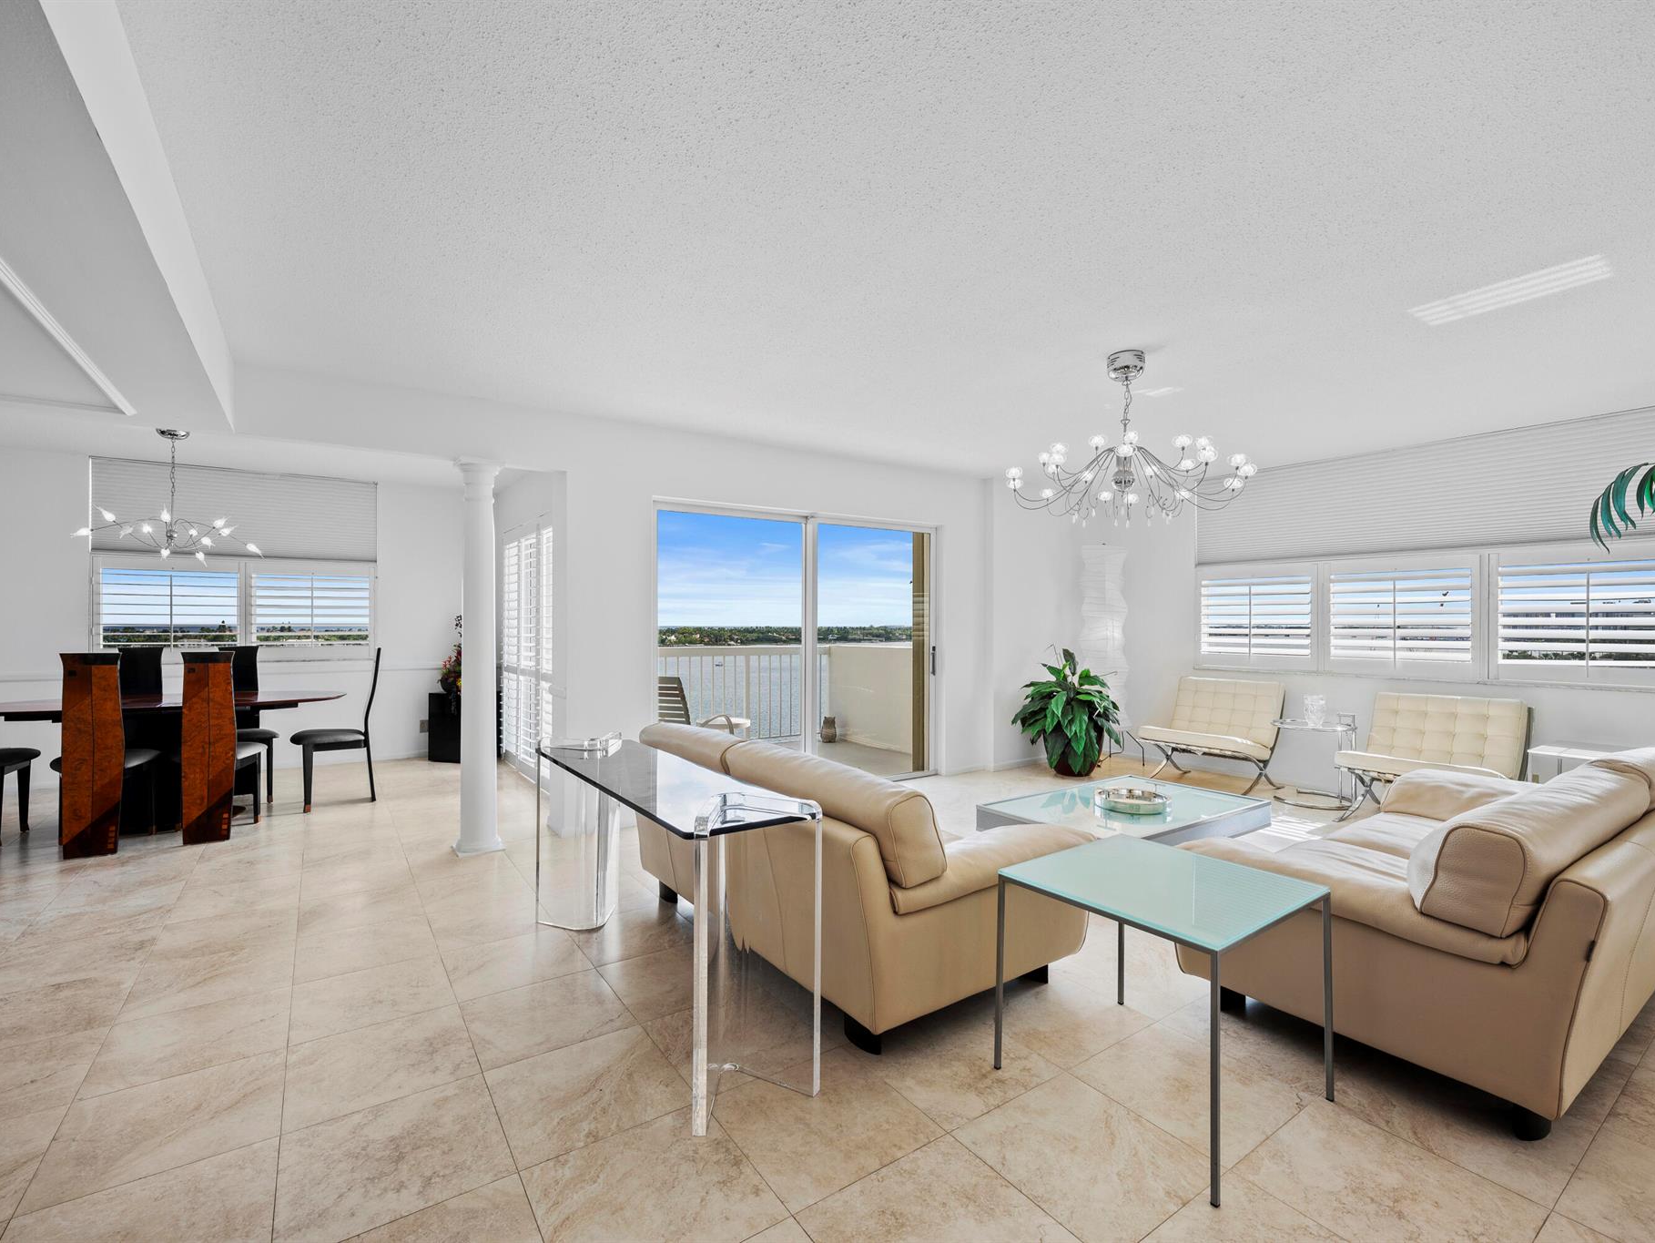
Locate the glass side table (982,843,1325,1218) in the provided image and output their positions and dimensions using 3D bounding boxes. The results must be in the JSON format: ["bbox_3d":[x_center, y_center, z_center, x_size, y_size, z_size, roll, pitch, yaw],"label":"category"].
[{"bbox_3d":[0.912,0.993,1.996,0.615,0.560,0.615,0,0,-35],"label":"glass side table"}]

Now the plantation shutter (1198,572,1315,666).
[{"bbox_3d":[3.453,-0.020,5.895,0.060,0.730,0.910,0,0,-35],"label":"plantation shutter"}]

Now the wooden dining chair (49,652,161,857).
[{"bbox_3d":[-4.127,0.732,4.157,0.460,1.090,0.510,0,0,-32],"label":"wooden dining chair"}]

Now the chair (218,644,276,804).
[{"bbox_3d":[-4.077,0.713,4.984,0.460,1.075,0.510,0,0,-35],"label":"chair"}]

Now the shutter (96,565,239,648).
[{"bbox_3d":[-5.130,-0.079,5.673,0.830,0.735,0.060,0,0,-35],"label":"shutter"}]

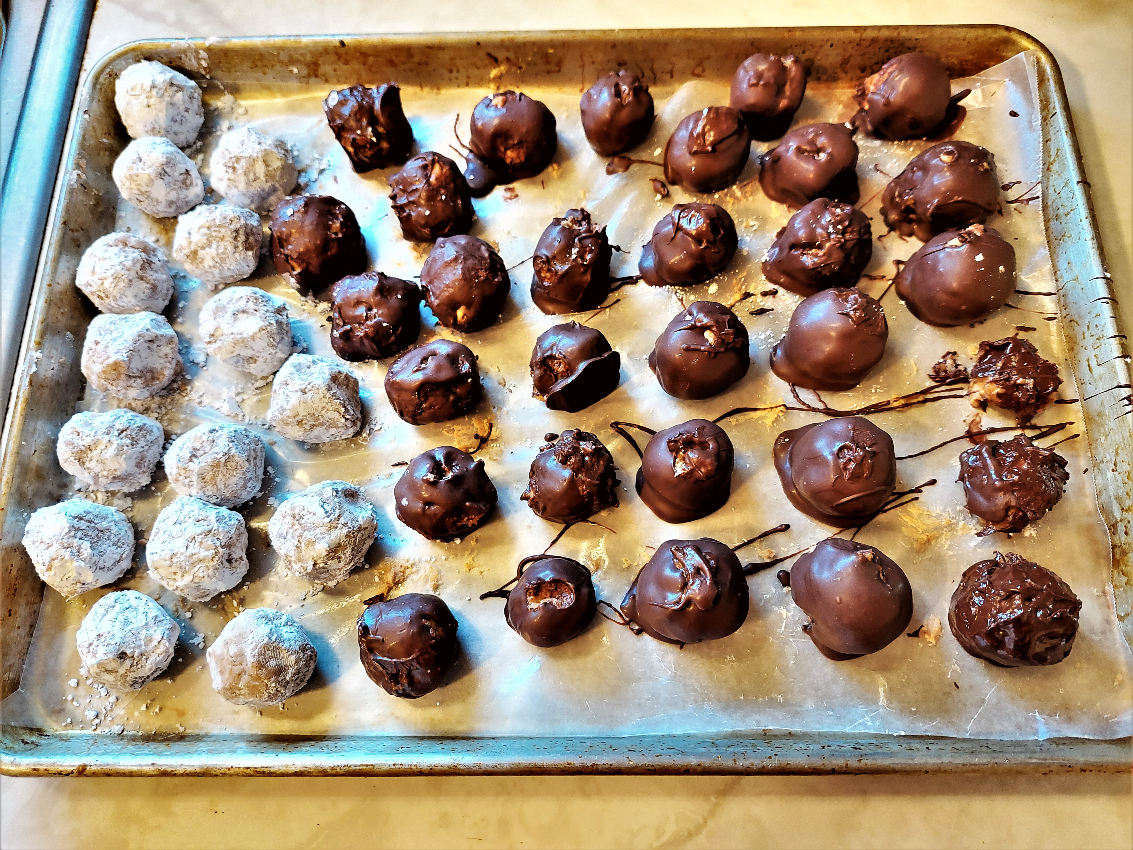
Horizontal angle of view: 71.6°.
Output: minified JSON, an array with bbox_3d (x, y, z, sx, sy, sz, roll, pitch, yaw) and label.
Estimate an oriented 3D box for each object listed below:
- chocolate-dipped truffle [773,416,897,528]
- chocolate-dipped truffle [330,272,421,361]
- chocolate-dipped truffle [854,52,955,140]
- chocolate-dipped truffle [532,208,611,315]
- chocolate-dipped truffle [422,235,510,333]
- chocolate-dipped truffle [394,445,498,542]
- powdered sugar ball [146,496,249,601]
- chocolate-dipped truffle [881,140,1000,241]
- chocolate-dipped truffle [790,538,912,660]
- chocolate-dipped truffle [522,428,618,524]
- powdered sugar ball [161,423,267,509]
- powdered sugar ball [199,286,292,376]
[{"bbox_3d":[0.106,0.018,0.311,0.047,0.036,0.044,-1,72,1],"label":"chocolate-dipped truffle"},{"bbox_3d":[-0.080,-0.046,0.330,0.037,0.034,0.038,-1,72,1],"label":"chocolate-dipped truffle"},{"bbox_3d":[0.157,-0.153,0.366,0.044,0.036,0.039,-1,72,1],"label":"chocolate-dipped truffle"},{"bbox_3d":[0.002,-0.071,0.340,0.036,0.040,0.046,-1,72,1],"label":"chocolate-dipped truffle"},{"bbox_3d":[-0.044,-0.061,0.339,0.039,0.035,0.043,0,70,1],"label":"chocolate-dipped truffle"},{"bbox_3d":[-0.047,0.027,0.309,0.040,0.033,0.038,0,70,1],"label":"chocolate-dipped truffle"},{"bbox_3d":[-0.144,0.048,0.307,0.036,0.035,0.041,-1,72,1],"label":"powdered sugar ball"},{"bbox_3d":[0.161,-0.100,0.339,0.047,0.041,0.044,-1,72,1],"label":"chocolate-dipped truffle"},{"bbox_3d":[0.106,0.065,0.295,0.044,0.039,0.044,-1,72,1],"label":"chocolate-dipped truffle"},{"bbox_3d":[0.002,0.020,0.313,0.039,0.034,0.038,-1,72,1],"label":"chocolate-dipped truffle"},{"bbox_3d":[-0.140,0.016,0.312,0.037,0.032,0.035,0,72,1],"label":"powdered sugar ball"},{"bbox_3d":[-0.137,-0.040,0.336,0.037,0.034,0.039,0,72,1],"label":"powdered sugar ball"}]

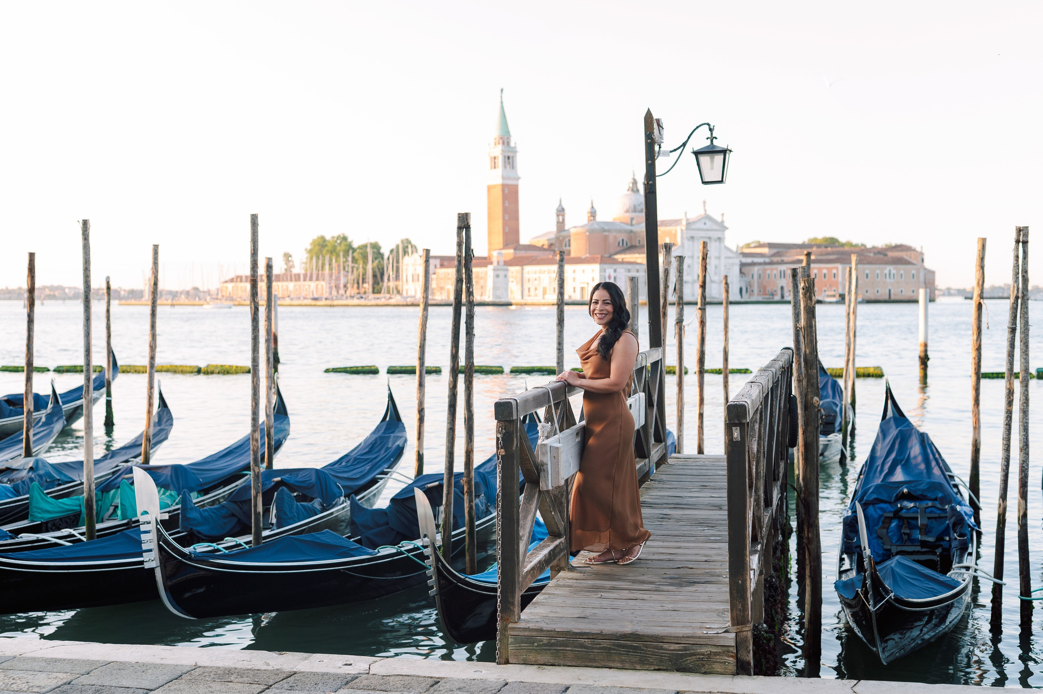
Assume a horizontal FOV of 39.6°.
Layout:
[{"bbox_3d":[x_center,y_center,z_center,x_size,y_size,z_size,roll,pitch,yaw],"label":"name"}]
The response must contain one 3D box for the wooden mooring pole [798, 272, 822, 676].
[{"bbox_3d":[1.891,1.092,9.450,0.100,3.133,0.100,-1,2,0],"label":"wooden mooring pole"}]

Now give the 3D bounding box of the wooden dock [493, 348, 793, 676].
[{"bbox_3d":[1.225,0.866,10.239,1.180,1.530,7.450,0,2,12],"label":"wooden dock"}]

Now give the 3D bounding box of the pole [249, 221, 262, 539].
[{"bbox_3d":[-2.392,0.555,13.056,0.085,3.487,0.085,0,2,12],"label":"pole"}]

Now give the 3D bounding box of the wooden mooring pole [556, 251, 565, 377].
[{"bbox_3d":[0.467,0.486,17.507,0.100,3.280,0.100,1,2,12],"label":"wooden mooring pole"}]

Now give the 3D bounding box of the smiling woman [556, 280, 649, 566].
[{"bbox_3d":[0.466,0.433,8.320,0.500,1.630,0.450,-1,2,-21],"label":"smiling woman"}]

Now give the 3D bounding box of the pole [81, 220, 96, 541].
[{"bbox_3d":[-4.459,0.598,14.940,0.092,3.801,0.092,0,2,0],"label":"pole"}]

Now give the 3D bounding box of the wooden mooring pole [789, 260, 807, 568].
[{"bbox_3d":[2.418,0.809,12.495,0.085,2.974,0.085,-2,2,12],"label":"wooden mooring pole"}]

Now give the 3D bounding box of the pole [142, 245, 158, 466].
[{"bbox_3d":[-5.119,0.467,19.944,0.093,3.726,0.093,3,2,0],"label":"pole"}]

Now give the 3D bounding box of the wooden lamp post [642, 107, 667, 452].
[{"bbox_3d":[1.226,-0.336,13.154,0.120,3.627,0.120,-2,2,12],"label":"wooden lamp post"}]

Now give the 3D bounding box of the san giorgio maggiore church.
[{"bbox_3d":[17.238,-50.315,490.000,62.000,71.000,95.000,-2,3,-42],"label":"san giorgio maggiore church"}]

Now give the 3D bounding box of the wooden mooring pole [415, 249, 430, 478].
[{"bbox_3d":[-1.326,0.515,19.345,0.100,3.627,0.100,2,2,0],"label":"wooden mooring pole"}]

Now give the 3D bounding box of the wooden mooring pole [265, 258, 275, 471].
[{"bbox_3d":[-3.230,0.488,18.561,0.100,3.238,0.100,1,2,12],"label":"wooden mooring pole"}]

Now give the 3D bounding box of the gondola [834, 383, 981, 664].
[{"bbox_3d":[4.080,1.639,15.350,1.450,1.750,10.800,0,2,15],"label":"gondola"}]

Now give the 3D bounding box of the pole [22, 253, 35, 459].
[{"bbox_3d":[-6.442,0.440,18.964,0.100,3.340,0.100,2,2,12],"label":"pole"}]

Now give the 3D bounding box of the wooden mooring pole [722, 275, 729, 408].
[{"bbox_3d":[3.456,0.460,24.451,0.090,3.324,0.090,-1,2,0],"label":"wooden mooring pole"}]

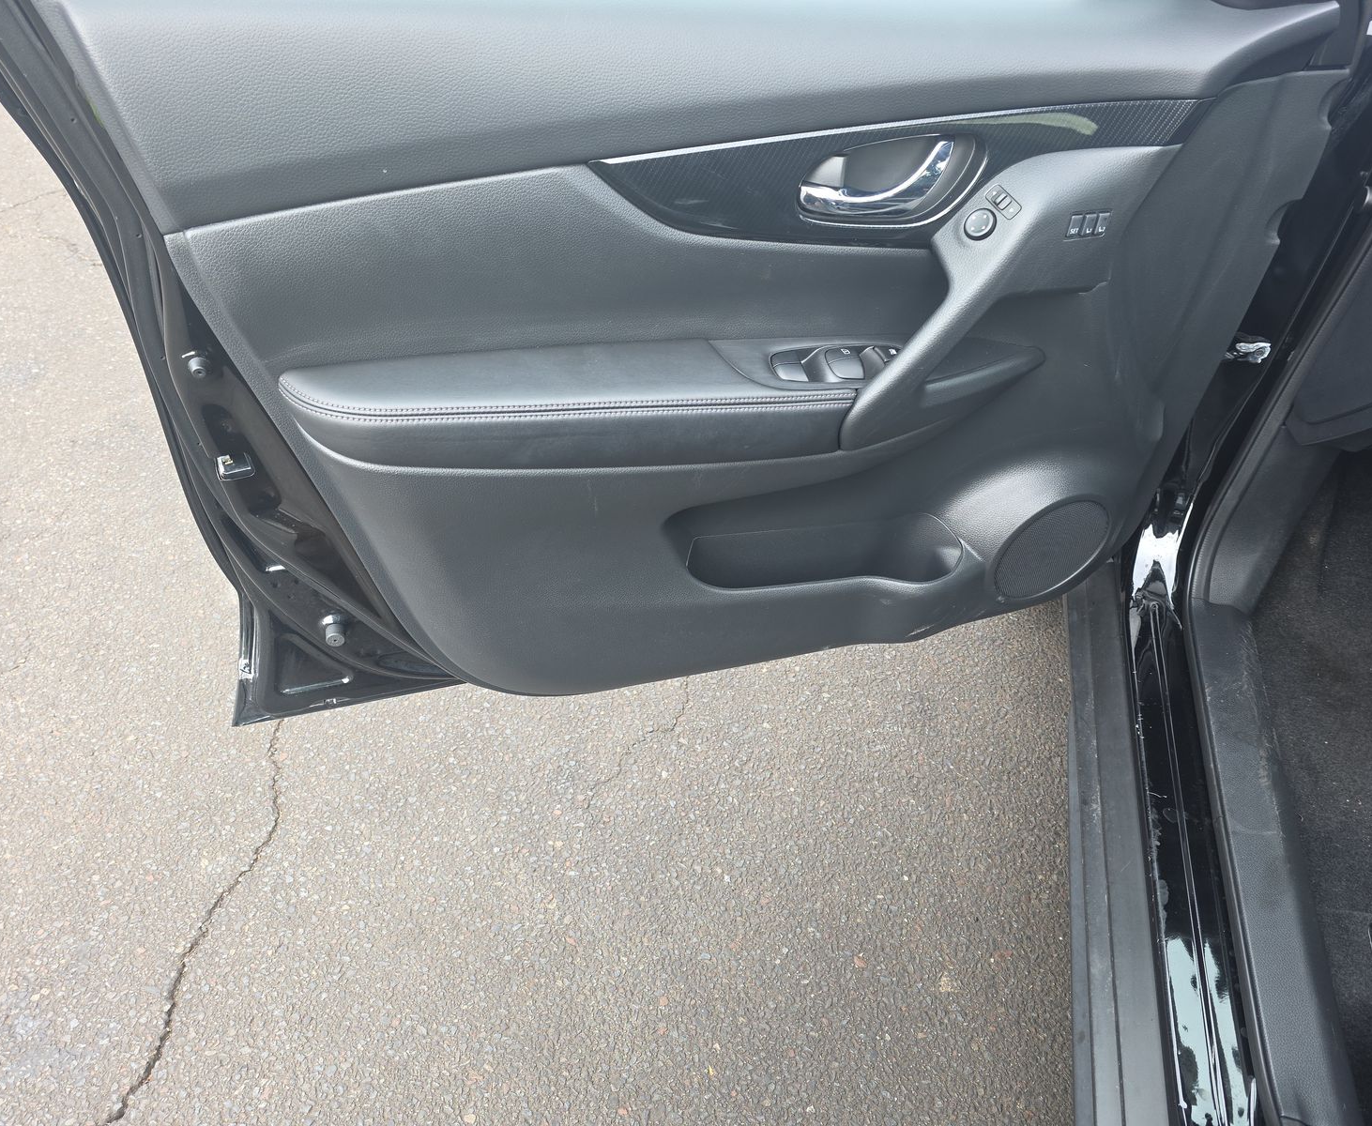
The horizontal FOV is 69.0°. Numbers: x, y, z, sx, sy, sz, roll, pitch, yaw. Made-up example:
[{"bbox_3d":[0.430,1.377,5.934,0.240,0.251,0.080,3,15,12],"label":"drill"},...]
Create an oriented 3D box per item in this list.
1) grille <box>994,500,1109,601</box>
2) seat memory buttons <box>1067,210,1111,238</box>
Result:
[{"bbox_3d":[0.450,-0.017,1.231,0.160,0.160,0.016,-15,47,-14],"label":"grille"},{"bbox_3d":[0.356,-0.302,0.887,0.037,0.024,0.010,-9,42,-8],"label":"seat memory buttons"}]

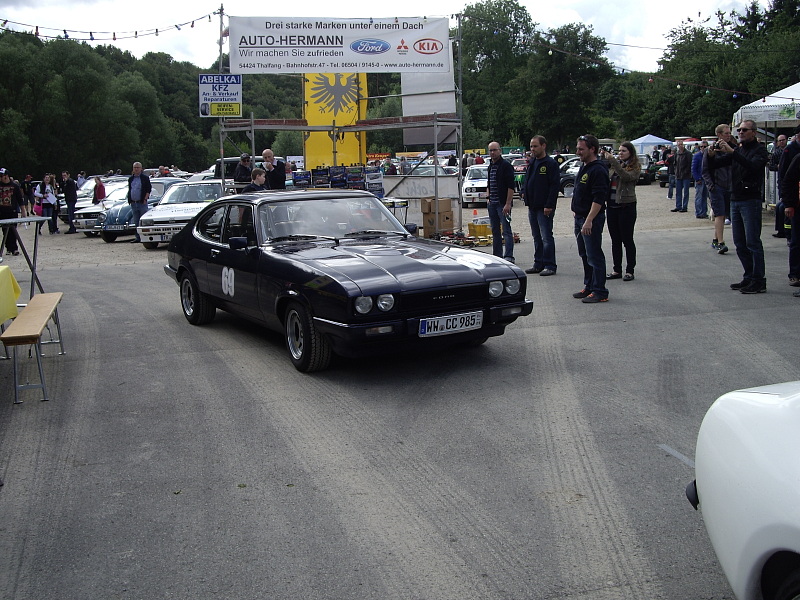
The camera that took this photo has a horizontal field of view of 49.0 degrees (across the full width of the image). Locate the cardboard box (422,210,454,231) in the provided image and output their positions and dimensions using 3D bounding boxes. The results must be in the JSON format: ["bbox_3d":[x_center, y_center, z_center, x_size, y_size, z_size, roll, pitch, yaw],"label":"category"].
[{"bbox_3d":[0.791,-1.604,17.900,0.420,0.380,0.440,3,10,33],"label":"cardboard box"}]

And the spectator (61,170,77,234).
[{"bbox_3d":[-9.285,-2.755,24.672,0.500,1.720,0.400,7,12,44],"label":"spectator"}]

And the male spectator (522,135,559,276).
[{"bbox_3d":[1.898,-1.304,11.865,0.360,1.820,0.520,-9,11,-42],"label":"male spectator"}]

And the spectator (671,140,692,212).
[{"bbox_3d":[7.220,-3.162,22.464,0.520,1.790,0.360,2,9,20],"label":"spectator"}]

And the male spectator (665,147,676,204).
[{"bbox_3d":[9.019,-4.160,29.172,0.380,1.720,0.500,-6,9,-25],"label":"male spectator"}]

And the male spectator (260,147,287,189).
[{"bbox_3d":[-1.966,-1.457,13.736,0.540,1.790,0.400,3,10,25],"label":"male spectator"}]

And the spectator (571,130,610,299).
[{"bbox_3d":[2.054,-0.899,9.520,0.380,1.750,0.500,-5,9,-24],"label":"spectator"}]

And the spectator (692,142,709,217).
[{"bbox_3d":[6.935,-2.744,20.067,0.500,1.750,0.360,1,9,14],"label":"spectator"}]

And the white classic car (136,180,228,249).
[{"bbox_3d":[-4.204,-1.915,18.972,1.640,1.370,4.000,-1,9,5],"label":"white classic car"}]

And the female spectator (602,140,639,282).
[{"bbox_3d":[2.768,-1.125,11.025,0.480,1.680,0.460,-6,10,-28],"label":"female spectator"}]

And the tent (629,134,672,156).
[{"bbox_3d":[18.957,-11.040,66.211,2.850,2.750,2.850,-3,9,-5],"label":"tent"}]

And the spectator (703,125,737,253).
[{"bbox_3d":[4.782,-1.640,13.009,0.540,1.850,0.420,-9,11,-38],"label":"spectator"}]

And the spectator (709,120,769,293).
[{"bbox_3d":[3.680,-1.021,9.520,0.600,1.810,0.520,-7,10,-28],"label":"spectator"}]

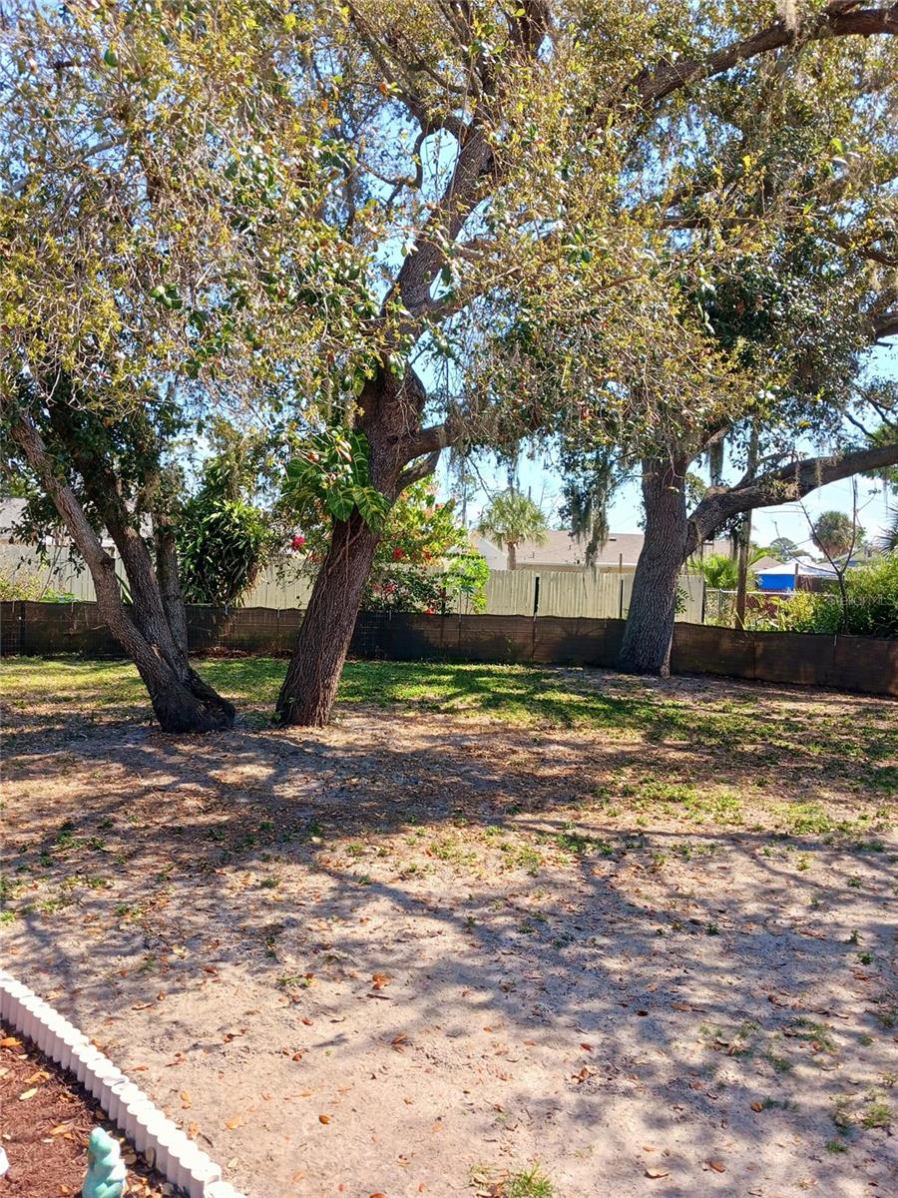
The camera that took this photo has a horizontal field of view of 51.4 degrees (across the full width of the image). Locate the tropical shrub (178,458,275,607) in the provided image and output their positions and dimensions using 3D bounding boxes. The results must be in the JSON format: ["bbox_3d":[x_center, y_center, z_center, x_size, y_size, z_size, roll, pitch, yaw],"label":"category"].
[{"bbox_3d":[-4.326,-0.992,18.200,1.860,3.430,1.800,1,1,0],"label":"tropical shrub"}]

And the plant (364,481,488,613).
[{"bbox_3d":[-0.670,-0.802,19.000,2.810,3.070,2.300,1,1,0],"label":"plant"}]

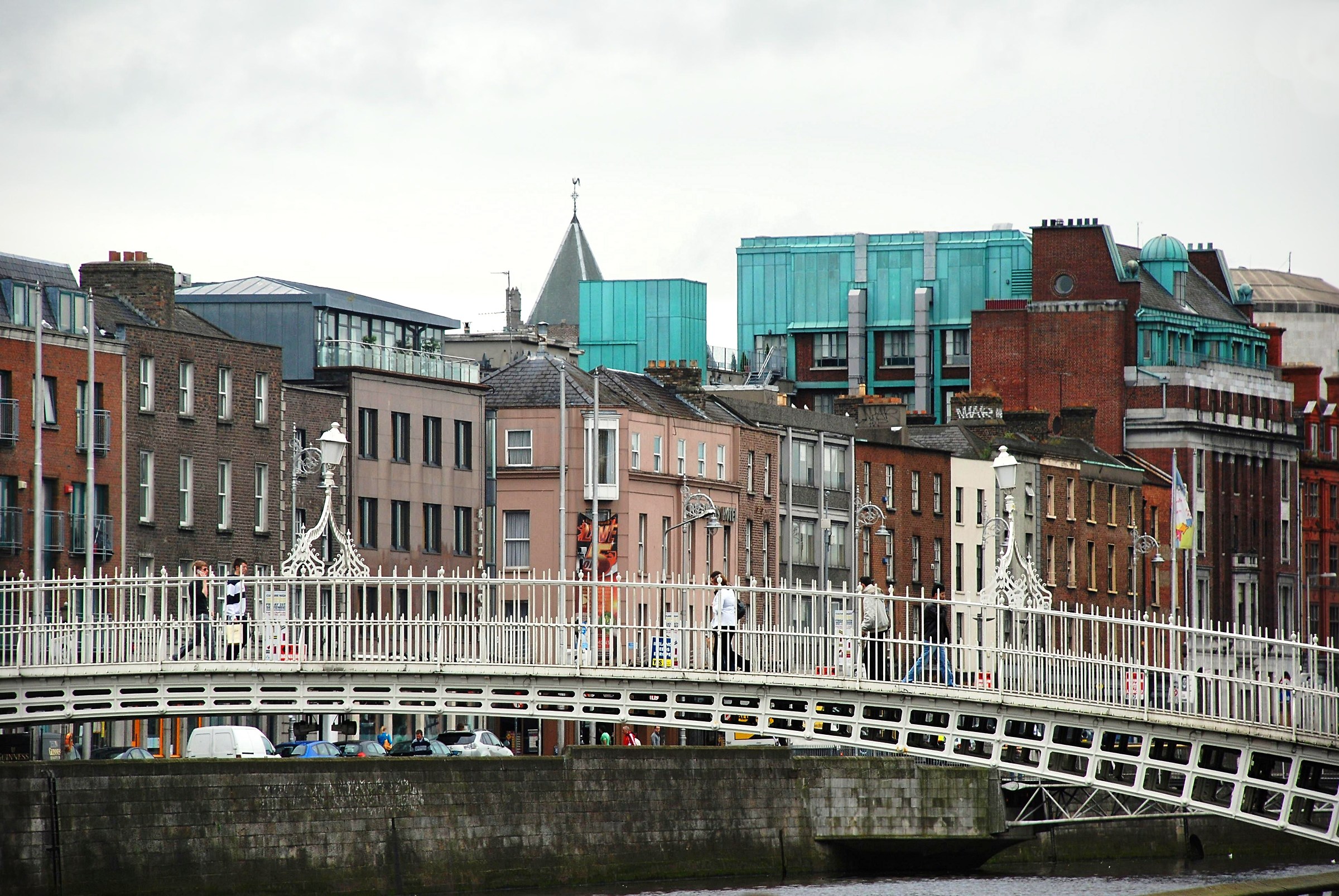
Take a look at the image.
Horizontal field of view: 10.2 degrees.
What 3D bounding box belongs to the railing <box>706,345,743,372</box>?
[{"bbox_3d":[2.351,-3.814,322.310,0.120,1.097,5.300,-1,-2,16],"label":"railing"}]

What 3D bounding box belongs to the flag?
[{"bbox_3d":[19.140,2.178,280.124,0.850,3.190,0.300,0,-2,-6],"label":"flag"}]

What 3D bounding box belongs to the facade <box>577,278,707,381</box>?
[{"bbox_3d":[-0.953,-4.717,304.831,4.600,4.191,3.300,-1,-2,16],"label":"facade"}]

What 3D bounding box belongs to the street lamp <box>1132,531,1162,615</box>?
[{"bbox_3d":[20.979,8.405,328.903,1.450,10.417,0.560,-1,-2,17],"label":"street lamp"}]

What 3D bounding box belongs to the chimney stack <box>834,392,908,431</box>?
[{"bbox_3d":[8.494,-1.499,317.574,3.100,1.800,1.100,-1,-2,18],"label":"chimney stack"}]

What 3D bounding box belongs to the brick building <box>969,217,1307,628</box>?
[{"bbox_3d":[22.934,2.786,375.232,12.000,26.410,20.610,-1,-2,20],"label":"brick building"}]

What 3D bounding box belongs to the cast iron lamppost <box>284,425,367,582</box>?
[{"bbox_3d":[-5.907,0.891,129.543,0.720,2.683,3.300,0,-2,11],"label":"cast iron lamppost"}]

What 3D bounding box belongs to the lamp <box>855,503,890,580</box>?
[{"bbox_3d":[7.657,6.818,285.932,1.450,10.701,0.560,-1,-2,17],"label":"lamp"}]

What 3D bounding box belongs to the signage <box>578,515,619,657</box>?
[{"bbox_3d":[-2.609,5.020,277.974,1.700,5.330,0.100,1,-2,-26],"label":"signage"}]

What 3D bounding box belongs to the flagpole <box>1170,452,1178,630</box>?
[{"bbox_3d":[20.580,6.436,306.957,0.170,12.879,0.170,0,-2,0],"label":"flagpole"}]

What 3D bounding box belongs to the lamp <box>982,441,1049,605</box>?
[{"bbox_3d":[5.860,1.324,127.127,0.720,2.686,3.300,0,-2,11],"label":"lamp"}]

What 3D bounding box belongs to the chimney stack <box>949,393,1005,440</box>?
[{"bbox_3d":[13.626,-1.386,332.971,2.500,2.200,1.000,-1,-2,18],"label":"chimney stack"}]

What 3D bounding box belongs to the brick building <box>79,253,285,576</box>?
[{"bbox_3d":[-18.980,2.334,239.300,9.000,16.850,14.320,-1,-2,17],"label":"brick building"}]

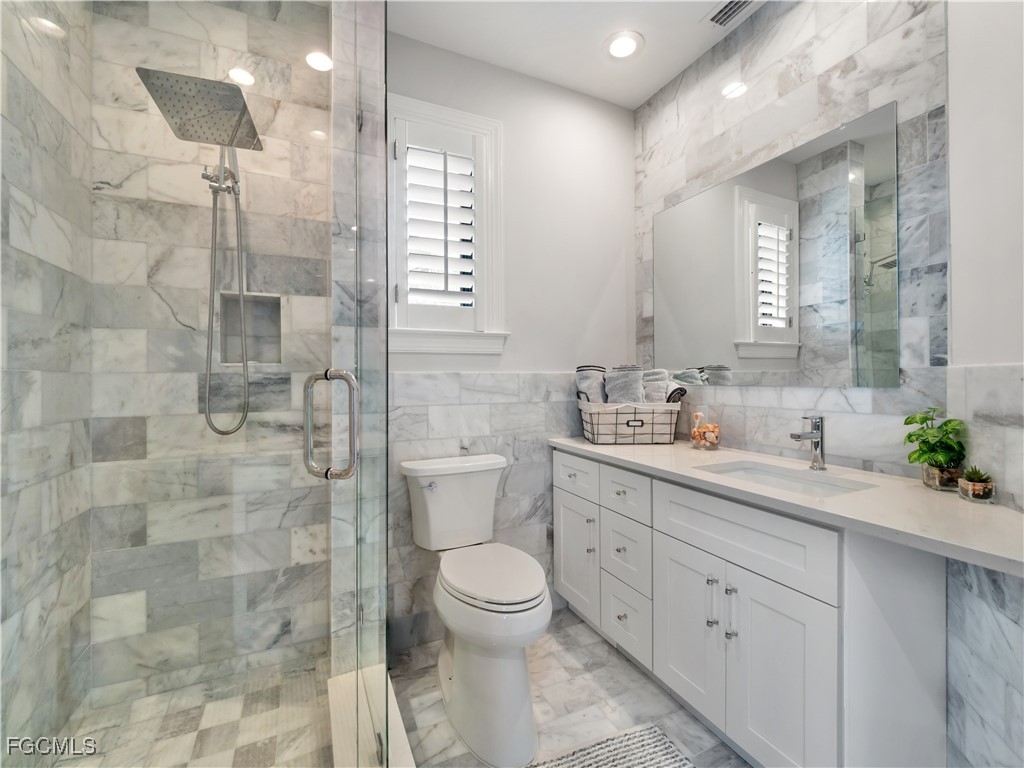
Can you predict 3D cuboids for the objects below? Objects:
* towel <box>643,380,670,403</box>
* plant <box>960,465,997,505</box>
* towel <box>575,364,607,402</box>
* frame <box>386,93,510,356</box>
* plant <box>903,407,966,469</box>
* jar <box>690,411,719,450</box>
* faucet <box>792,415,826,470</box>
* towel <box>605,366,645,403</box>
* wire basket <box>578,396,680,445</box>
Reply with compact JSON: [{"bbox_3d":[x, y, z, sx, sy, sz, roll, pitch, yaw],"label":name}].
[{"bbox_3d":[0.709,0.034,2.031,0.125,0.180,0.140,0,0,-3],"label":"towel"},{"bbox_3d":[1.144,0.242,1.017,0.064,0.092,0.064,0,1,-25],"label":"plant"},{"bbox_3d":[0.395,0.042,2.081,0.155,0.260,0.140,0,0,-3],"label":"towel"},{"bbox_3d":[-0.297,-0.707,1.871,0.636,1.132,0.070,0,1,-25],"label":"frame"},{"bbox_3d":[1.182,0.153,1.154,0.115,0.160,0.118,0,1,-25],"label":"plant"},{"bbox_3d":[0.852,0.195,1.827,0.126,0.175,0.126,0,0,0],"label":"jar"},{"bbox_3d":[0.982,0.196,1.380,0.174,0.180,0.052,0,1,-25],"label":"faucet"},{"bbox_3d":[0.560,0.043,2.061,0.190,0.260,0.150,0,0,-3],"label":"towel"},{"bbox_3d":[0.564,0.181,2.064,0.425,0.200,0.280,0,0,-3],"label":"wire basket"}]

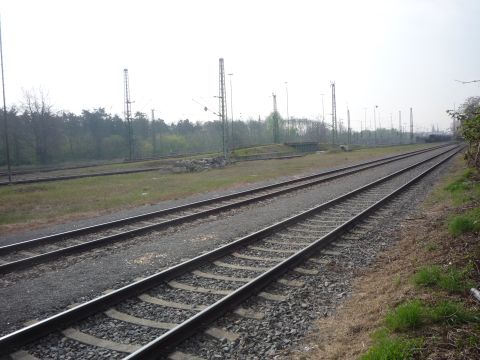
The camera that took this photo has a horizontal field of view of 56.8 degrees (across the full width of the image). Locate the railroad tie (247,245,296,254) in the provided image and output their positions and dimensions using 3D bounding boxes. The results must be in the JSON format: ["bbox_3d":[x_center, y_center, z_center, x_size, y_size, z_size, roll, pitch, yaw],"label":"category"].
[{"bbox_3d":[0.728,1.449,8.701,2.500,0.200,0.260,0,5,29],"label":"railroad tie"}]

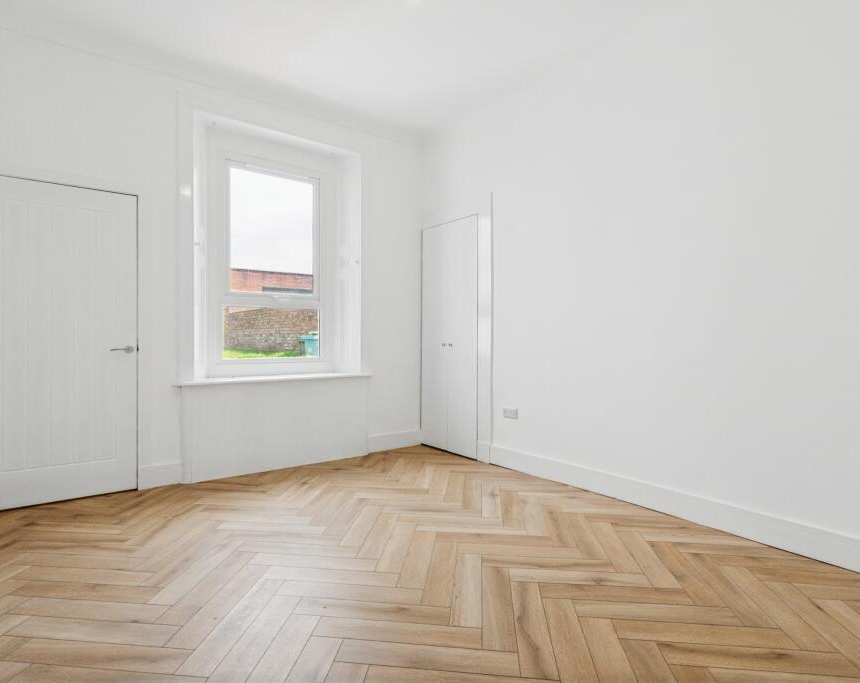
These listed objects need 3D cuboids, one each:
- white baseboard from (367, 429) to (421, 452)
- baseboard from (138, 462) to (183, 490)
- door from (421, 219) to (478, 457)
[{"bbox_3d":[-0.341,0.969,4.437,0.617,0.163,0.020,0,0,-36],"label":"white baseboard"},{"bbox_3d":[-1.926,0.969,3.268,0.261,0.163,0.020,0,0,-36],"label":"baseboard"},{"bbox_3d":[0.184,-0.047,4.368,0.040,2.174,0.845,0,0,-36],"label":"door"}]

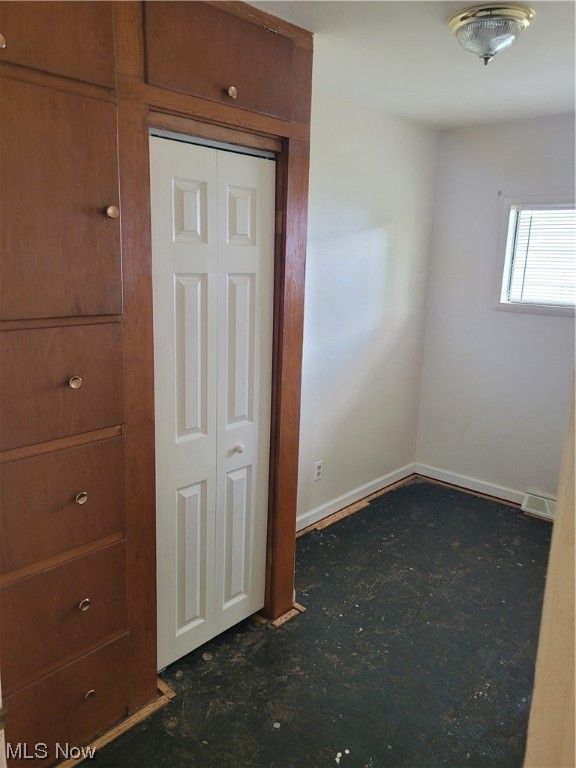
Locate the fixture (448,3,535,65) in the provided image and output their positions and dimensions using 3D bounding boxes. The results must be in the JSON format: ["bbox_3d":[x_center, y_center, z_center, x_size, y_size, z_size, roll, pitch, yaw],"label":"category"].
[{"bbox_3d":[0.750,-1.279,2.155,0.305,0.154,0.305,12,16,40],"label":"fixture"}]

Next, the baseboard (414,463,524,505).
[{"bbox_3d":[1.300,0.720,4.196,0.809,0.091,0.018,12,16,40],"label":"baseboard"}]

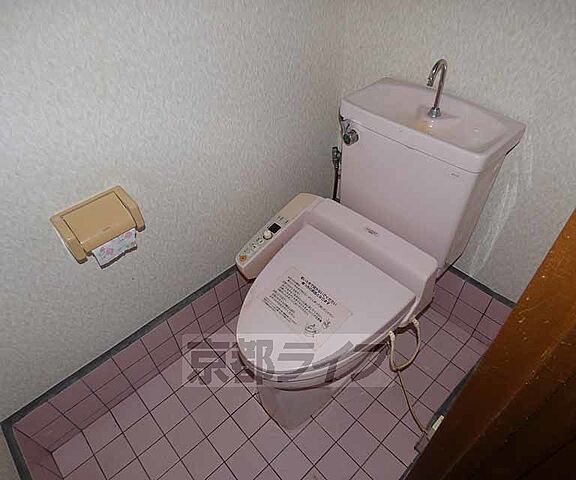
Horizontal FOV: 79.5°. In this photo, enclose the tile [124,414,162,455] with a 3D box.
[{"bbox_3d":[-0.484,0.657,1.168,0.098,0.010,0.100,-34,50,-28],"label":"tile"}]

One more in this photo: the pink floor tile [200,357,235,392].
[{"bbox_3d":[-0.256,0.492,1.261,0.098,0.010,0.098,-34,52,-28],"label":"pink floor tile"}]

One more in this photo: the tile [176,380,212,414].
[{"bbox_3d":[-0.329,0.539,1.217,0.098,0.010,0.098,-34,52,-28],"label":"tile"}]

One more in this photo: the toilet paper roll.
[{"bbox_3d":[-0.434,-0.003,0.857,0.114,0.100,0.100,-34,50,-28],"label":"toilet paper roll"}]

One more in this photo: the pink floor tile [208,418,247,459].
[{"bbox_3d":[-0.199,0.656,1.144,0.098,0.010,0.100,-34,50,-28],"label":"pink floor tile"}]

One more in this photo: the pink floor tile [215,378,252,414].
[{"bbox_3d":[-0.189,0.541,1.207,0.098,0.010,0.098,-34,52,-28],"label":"pink floor tile"}]

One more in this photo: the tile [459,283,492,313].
[{"bbox_3d":[0.676,0.211,1.246,0.010,0.097,0.097,-33,50,-27],"label":"tile"}]

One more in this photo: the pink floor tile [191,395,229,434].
[{"bbox_3d":[-0.264,0.598,1.178,0.098,0.010,0.098,-34,52,-28],"label":"pink floor tile"}]

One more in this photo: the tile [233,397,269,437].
[{"bbox_3d":[-0.125,0.608,1.191,0.098,0.010,0.100,-34,50,-28],"label":"tile"}]

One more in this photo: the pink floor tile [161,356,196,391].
[{"bbox_3d":[-0.398,0.489,1.272,0.098,0.010,0.103,-34,52,-28],"label":"pink floor tile"}]

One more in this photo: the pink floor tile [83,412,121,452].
[{"bbox_3d":[-0.616,0.641,1.154,0.098,0.010,0.098,-34,52,-28],"label":"pink floor tile"}]

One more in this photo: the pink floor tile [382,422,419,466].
[{"bbox_3d":[0.363,0.640,1.079,0.097,0.010,0.097,-33,50,-27],"label":"pink floor tile"}]

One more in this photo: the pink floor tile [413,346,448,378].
[{"bbox_3d":[0.524,0.459,1.301,0.098,0.010,0.100,-34,50,-28],"label":"pink floor tile"}]

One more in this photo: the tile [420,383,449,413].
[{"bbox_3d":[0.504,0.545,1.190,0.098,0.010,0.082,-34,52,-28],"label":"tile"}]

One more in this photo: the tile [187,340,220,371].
[{"bbox_3d":[-0.325,0.441,1.317,0.098,0.010,0.103,-34,52,-28],"label":"tile"}]

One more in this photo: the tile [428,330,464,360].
[{"bbox_3d":[0.593,0.400,1.318,0.097,0.010,0.097,-33,50,-27],"label":"tile"}]

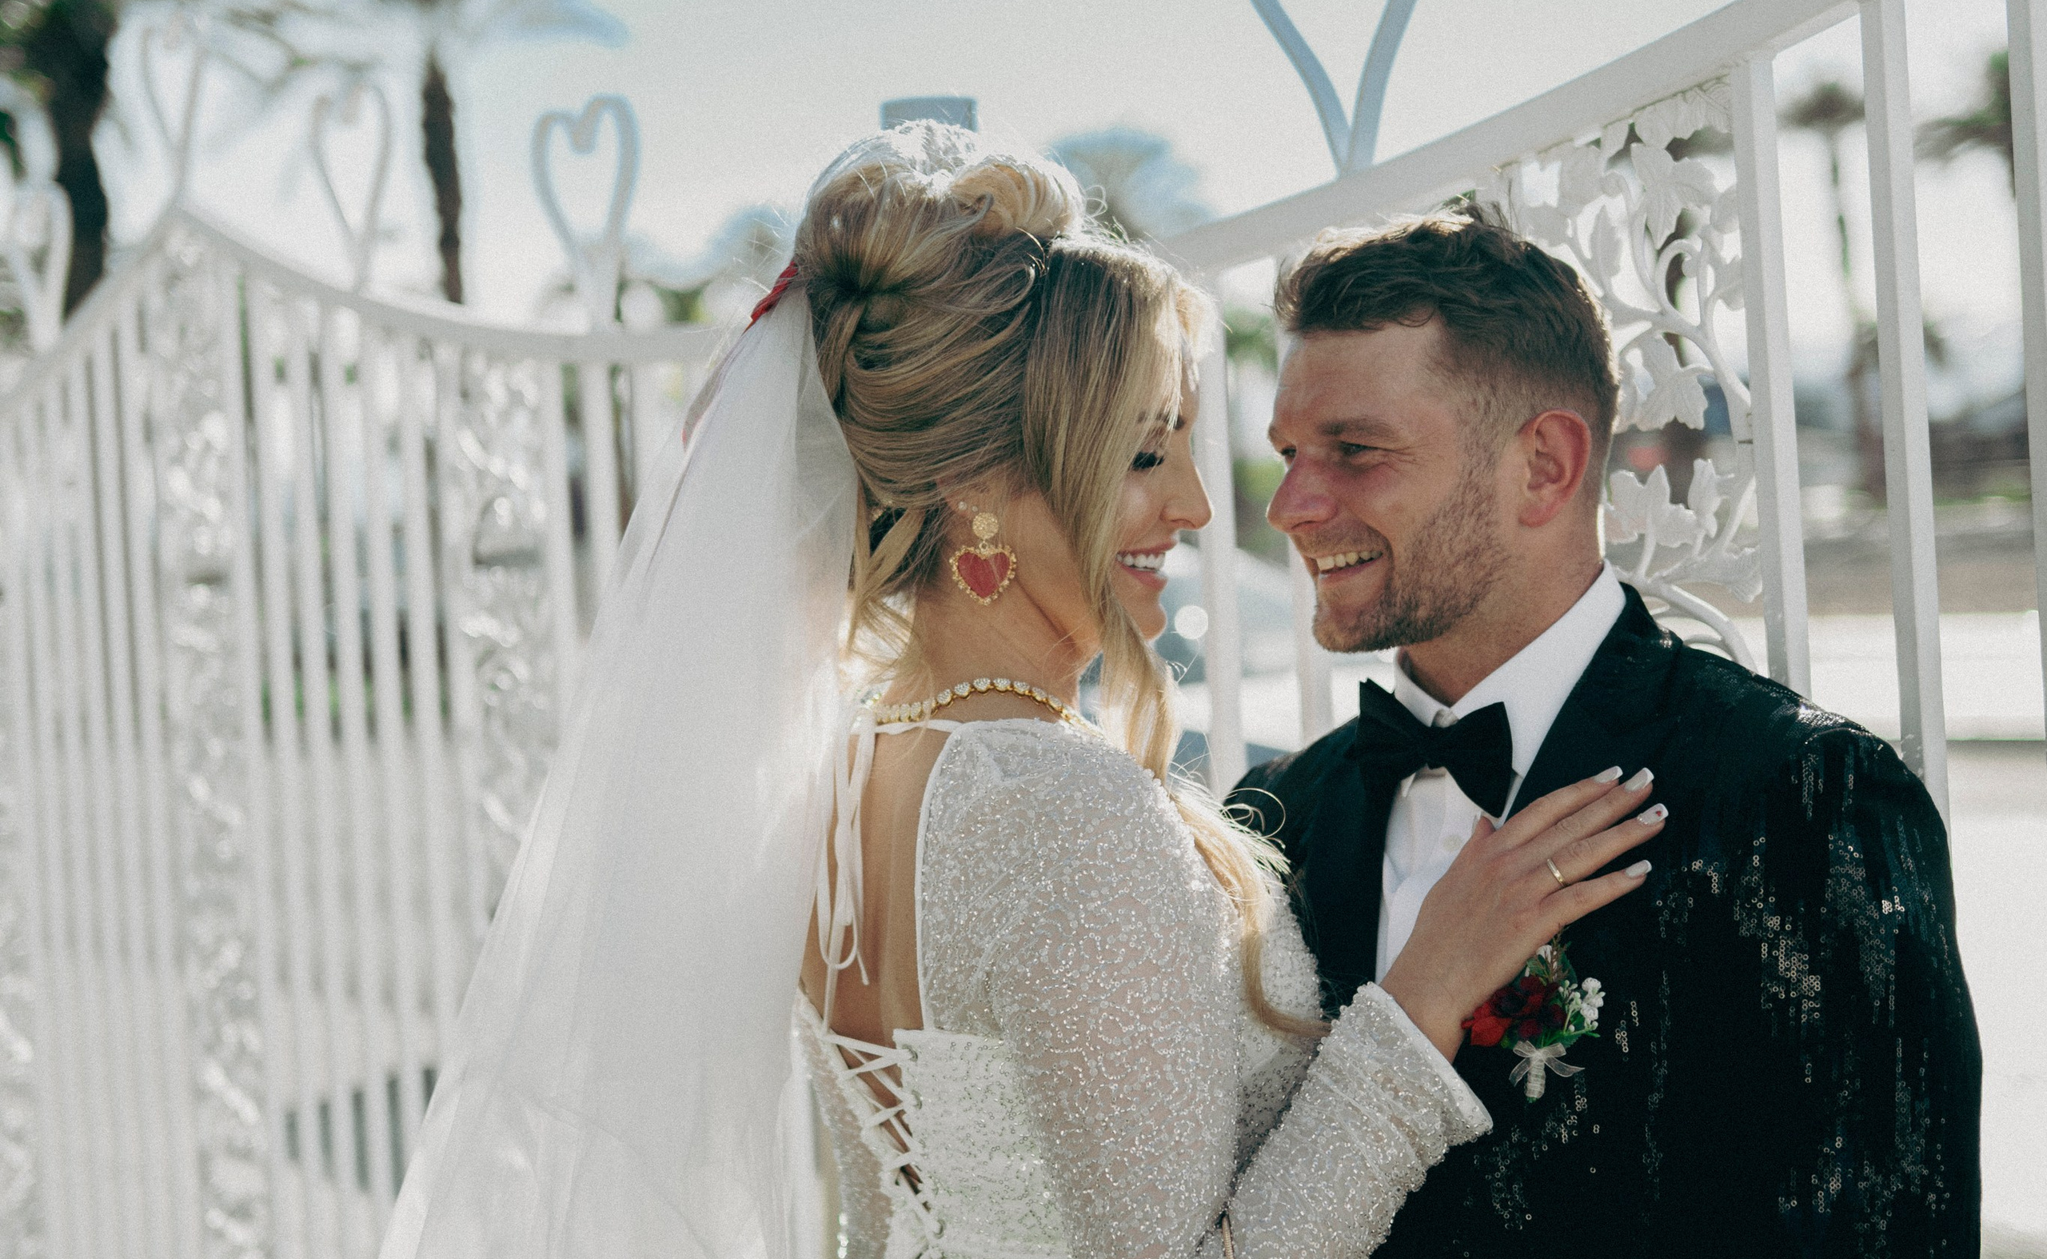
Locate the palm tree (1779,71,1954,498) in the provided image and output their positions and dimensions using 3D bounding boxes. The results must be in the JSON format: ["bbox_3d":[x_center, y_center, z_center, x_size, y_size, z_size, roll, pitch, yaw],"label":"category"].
[{"bbox_3d":[19.809,-7.848,80.000,4.000,10.000,4.000,-3,1,0],"label":"palm tree"}]

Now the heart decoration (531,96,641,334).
[{"bbox_3d":[-0.436,-0.415,3.418,0.026,0.228,0.190,-4,1,-35],"label":"heart decoration"}]

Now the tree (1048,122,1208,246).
[{"bbox_3d":[2.195,-4.822,65.000,3.700,9.800,3.700,-3,1,0],"label":"tree"}]

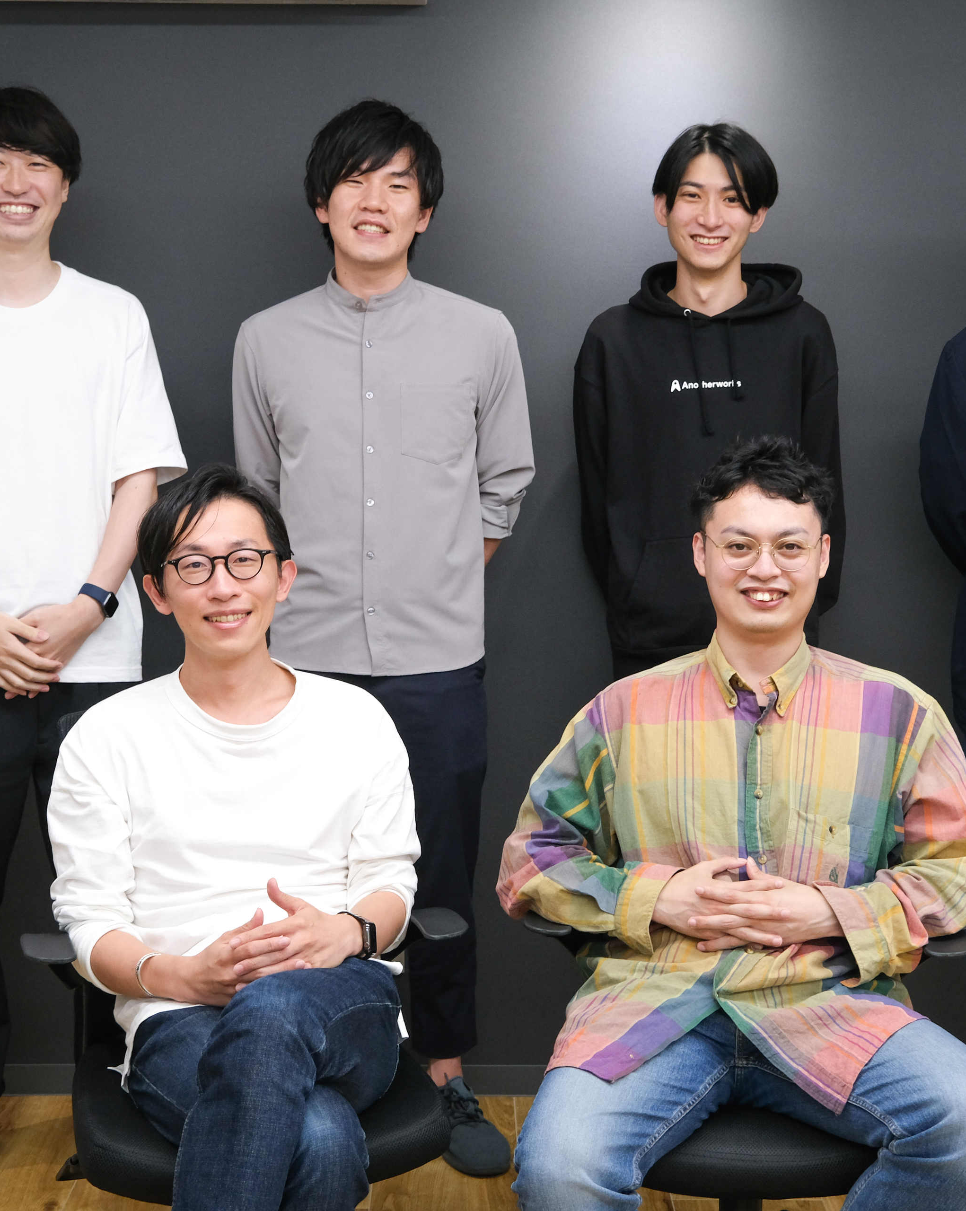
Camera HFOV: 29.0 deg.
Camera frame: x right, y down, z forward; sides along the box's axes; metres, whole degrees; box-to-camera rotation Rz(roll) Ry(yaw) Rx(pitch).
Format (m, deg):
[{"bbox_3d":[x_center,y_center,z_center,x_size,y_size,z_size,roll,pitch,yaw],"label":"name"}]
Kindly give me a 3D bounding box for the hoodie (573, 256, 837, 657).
[{"bbox_3d":[0.380,-0.239,3.131,0.460,0.665,0.330,1,6,5],"label":"hoodie"}]

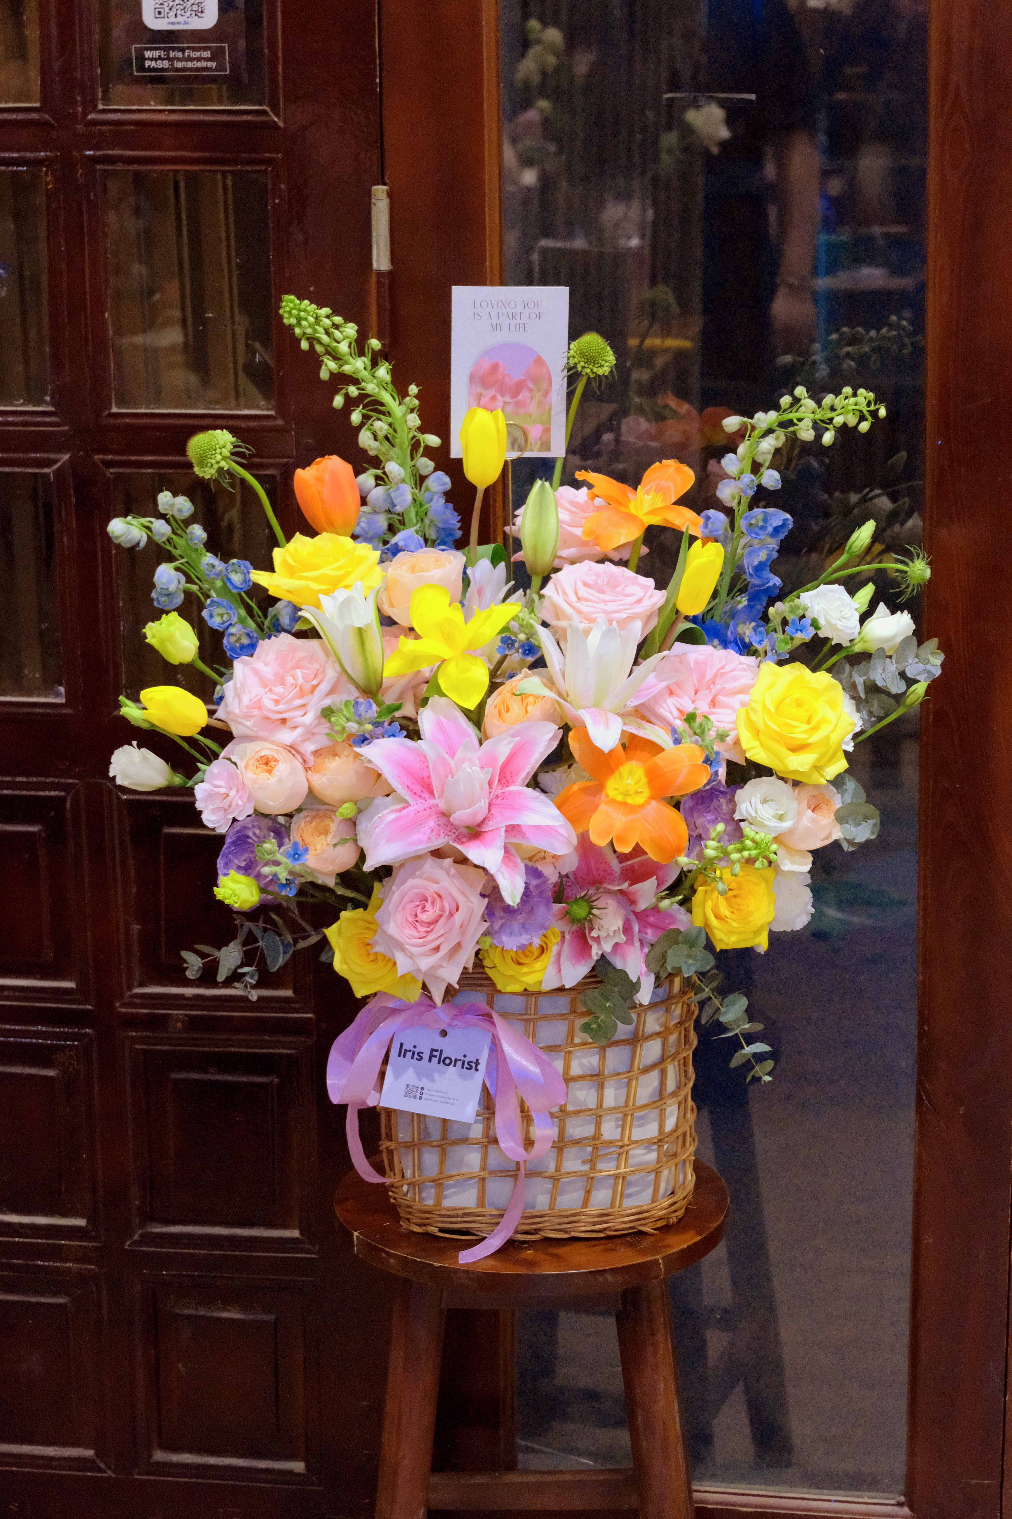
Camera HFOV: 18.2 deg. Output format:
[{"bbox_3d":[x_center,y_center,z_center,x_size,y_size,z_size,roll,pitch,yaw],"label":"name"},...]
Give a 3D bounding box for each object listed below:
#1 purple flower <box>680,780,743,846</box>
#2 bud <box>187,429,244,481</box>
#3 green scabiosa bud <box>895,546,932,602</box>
[{"bbox_3d":[0.158,0.046,2.450,0.057,0.061,0.048,-3,-5,-9],"label":"purple flower"},{"bbox_3d":[-0.233,-0.243,2.531,0.041,0.039,0.040,12,-1,43],"label":"bud"},{"bbox_3d":[0.330,-0.150,2.556,0.034,0.043,0.035,7,15,29],"label":"green scabiosa bud"}]

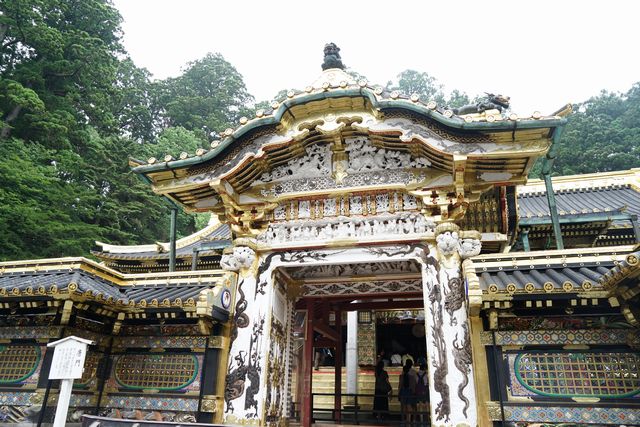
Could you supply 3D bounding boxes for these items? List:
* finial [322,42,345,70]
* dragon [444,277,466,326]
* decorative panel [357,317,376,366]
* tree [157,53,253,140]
[{"bbox_3d":[0.221,-2.557,6.973,0.320,0.470,0.330,-5,-22,16],"label":"finial"},{"bbox_3d":[1.829,1.188,5.771,0.250,0.650,0.110,-5,-22,16],"label":"dragon"},{"bbox_3d":[1.805,4.878,16.316,0.734,1.776,0.080,-6,-24,18],"label":"decorative panel"},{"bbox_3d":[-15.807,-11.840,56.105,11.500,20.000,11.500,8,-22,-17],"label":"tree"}]

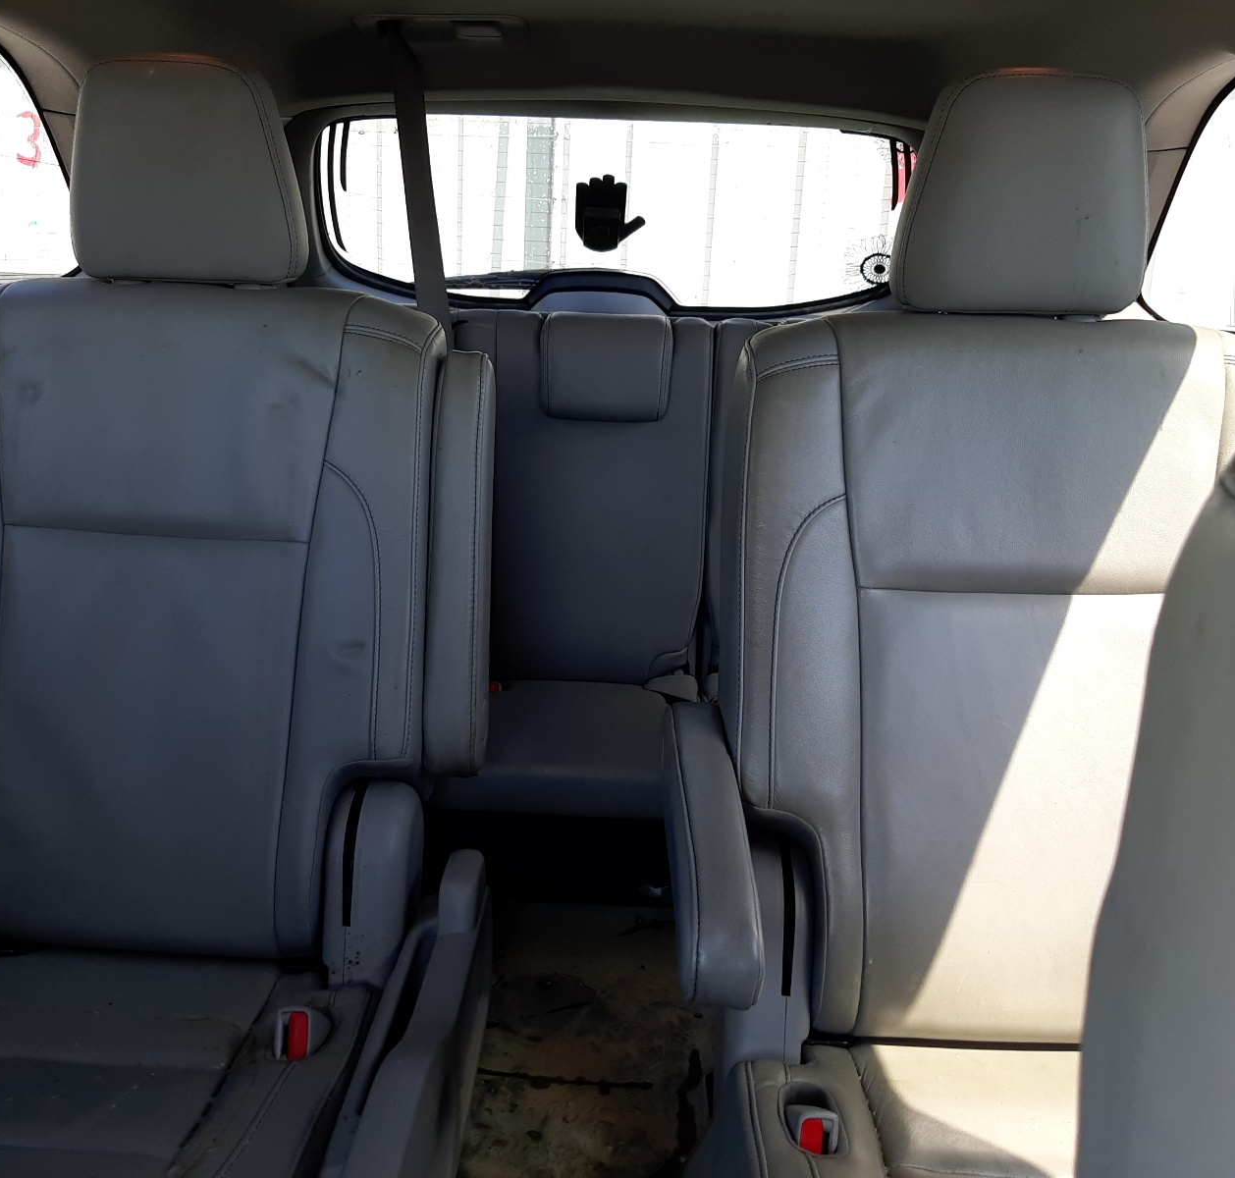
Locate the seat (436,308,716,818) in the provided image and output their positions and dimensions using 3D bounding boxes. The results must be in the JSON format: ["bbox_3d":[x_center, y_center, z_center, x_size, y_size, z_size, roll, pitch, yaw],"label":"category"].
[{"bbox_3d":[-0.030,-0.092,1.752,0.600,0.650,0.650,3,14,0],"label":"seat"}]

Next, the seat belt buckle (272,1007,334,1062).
[{"bbox_3d":[-0.251,0.357,0.945,0.042,0.045,0.043,3,14,0],"label":"seat belt buckle"}]

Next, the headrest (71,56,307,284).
[{"bbox_3d":[-0.418,-0.408,1.160,0.218,0.205,0.115,3,2,0],"label":"headrest"}]

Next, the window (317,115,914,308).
[{"bbox_3d":[-0.001,-0.701,2.200,1.100,0.410,0.080,3,42,0],"label":"window"}]

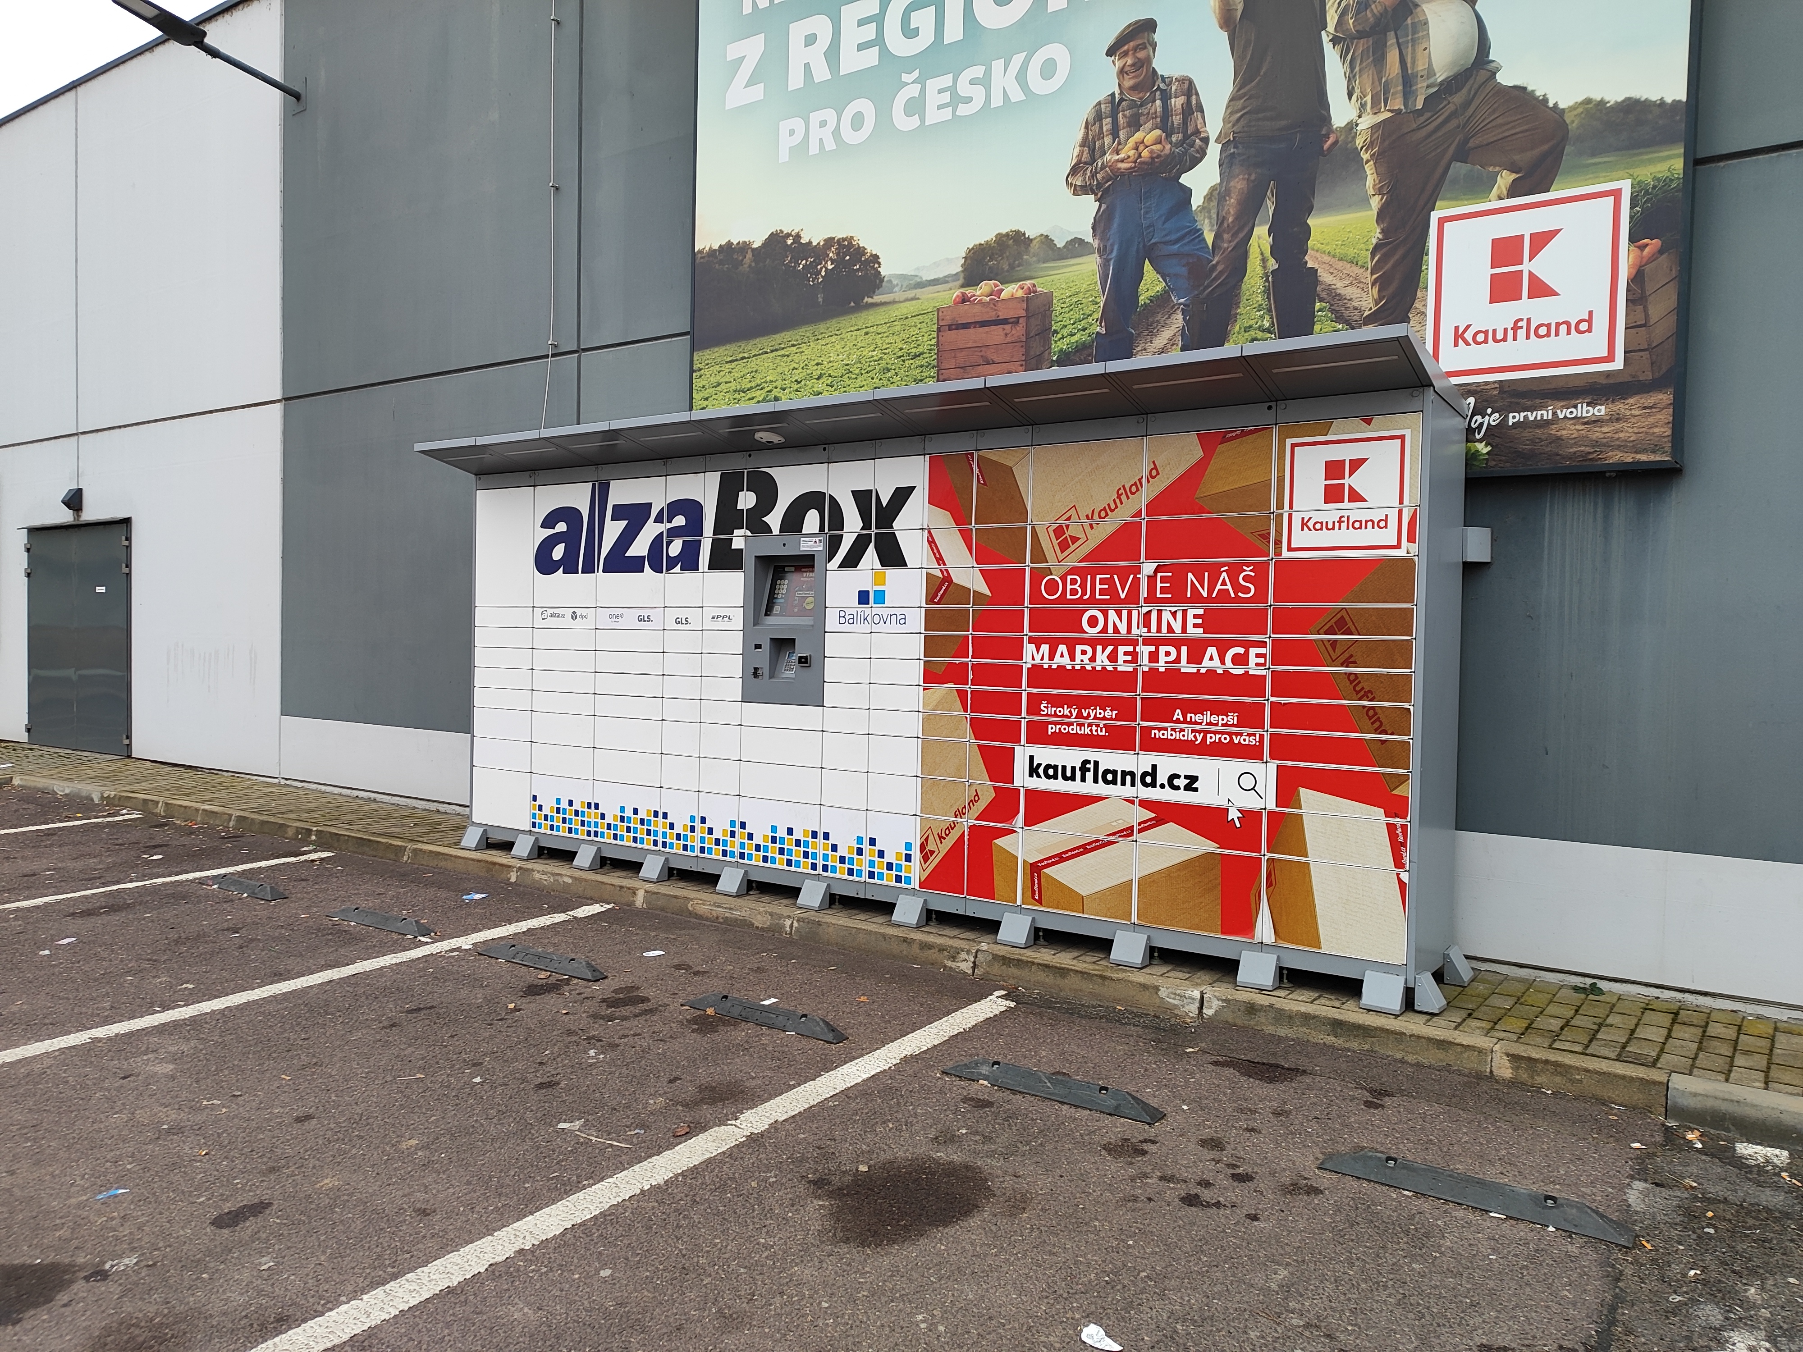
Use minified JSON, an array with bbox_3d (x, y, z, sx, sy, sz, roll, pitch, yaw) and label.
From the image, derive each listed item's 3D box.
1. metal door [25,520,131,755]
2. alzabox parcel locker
[{"bbox_3d":[-8.168,-0.379,12.388,2.222,2.252,0.101,2,2,34],"label":"metal door"},{"bbox_3d":[-0.302,-0.064,6.188,5.535,2.396,1.030,2,2,34],"label":"alzabox parcel locker"}]

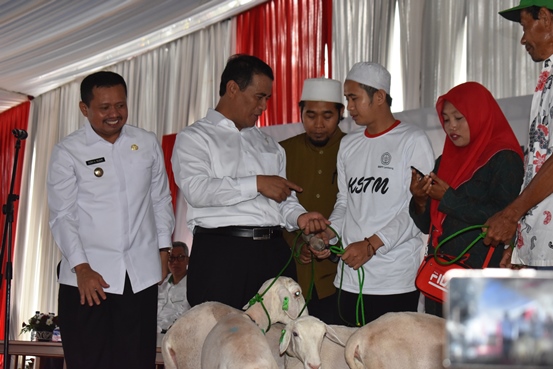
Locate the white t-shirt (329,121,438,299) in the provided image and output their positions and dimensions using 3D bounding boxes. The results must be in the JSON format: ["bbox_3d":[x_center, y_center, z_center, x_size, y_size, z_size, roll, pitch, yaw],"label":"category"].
[{"bbox_3d":[0.420,0.096,4.570,0.440,0.690,0.320,-2,-5,27],"label":"white t-shirt"}]

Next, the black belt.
[{"bbox_3d":[-0.139,0.179,4.240,0.340,0.045,0.250,3,-5,-36],"label":"black belt"}]

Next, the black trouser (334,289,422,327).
[{"bbox_3d":[0.405,0.670,4.560,0.360,0.960,0.260,-2,-5,25],"label":"black trouser"}]

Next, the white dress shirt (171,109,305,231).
[{"bbox_3d":[-0.144,-0.055,4.210,0.480,0.470,0.360,3,-5,-35],"label":"white dress shirt"}]

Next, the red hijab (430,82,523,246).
[{"bbox_3d":[0.785,-0.075,4.530,0.360,0.640,0.330,-3,-5,36],"label":"red hijab"}]

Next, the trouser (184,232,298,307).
[{"bbox_3d":[-0.128,0.670,4.220,0.390,1.020,0.280,3,-5,-34],"label":"trouser"}]

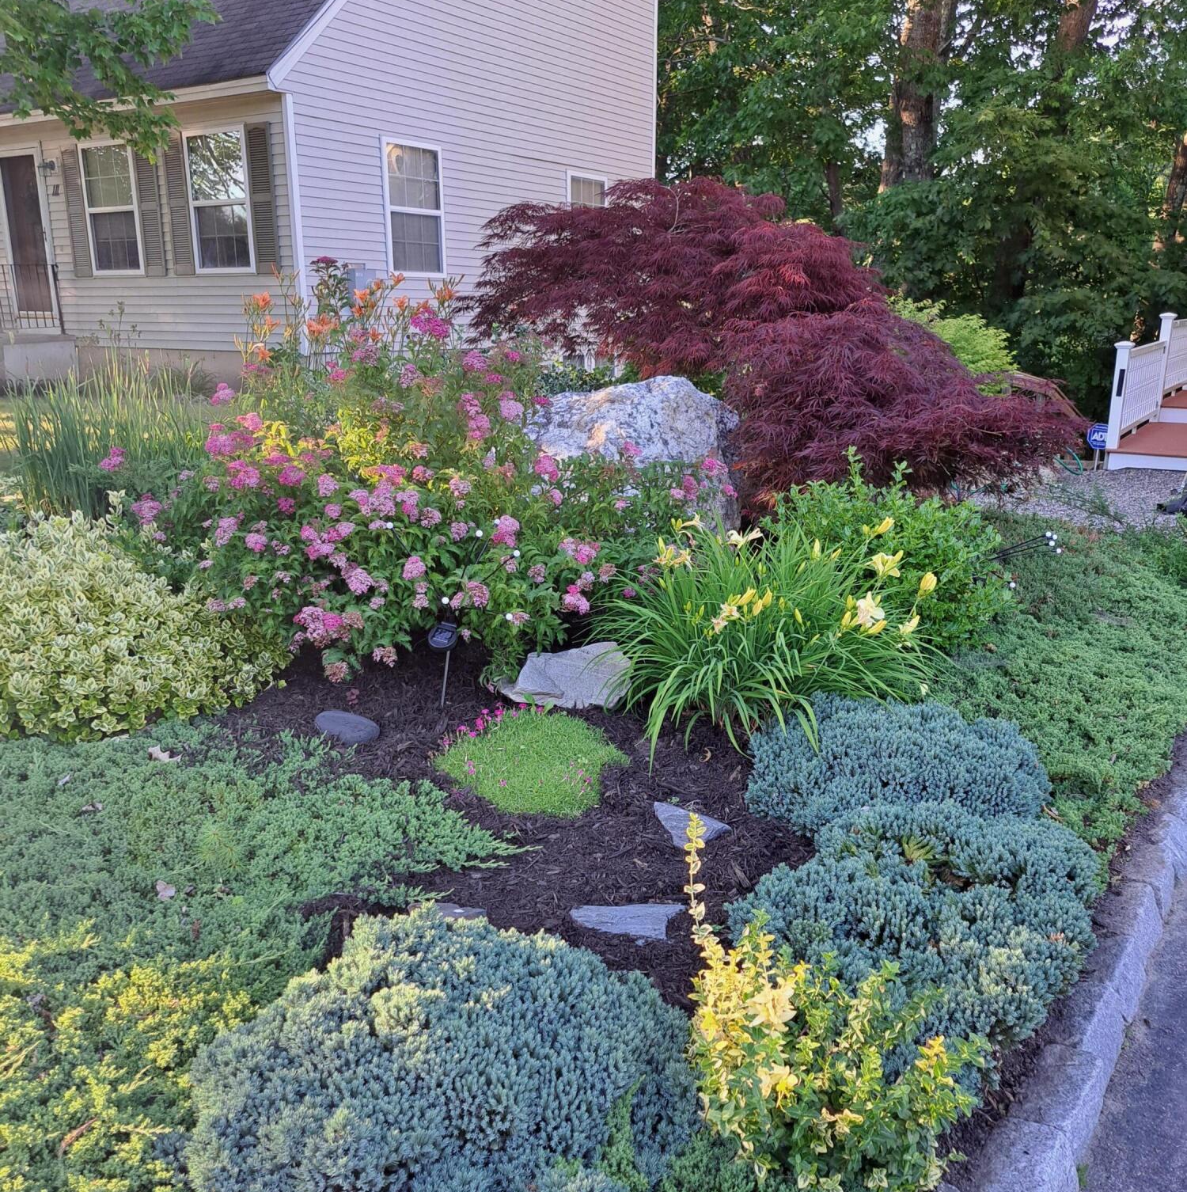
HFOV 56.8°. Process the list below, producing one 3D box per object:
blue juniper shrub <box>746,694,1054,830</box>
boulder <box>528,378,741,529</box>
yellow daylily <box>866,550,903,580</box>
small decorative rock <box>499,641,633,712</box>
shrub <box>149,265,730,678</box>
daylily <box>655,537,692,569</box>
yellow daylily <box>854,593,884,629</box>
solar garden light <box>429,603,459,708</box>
[{"bbox_3d":[0.875,0.455,3.150,0.860,0.300,0.720,0,15,0],"label":"blue juniper shrub"},{"bbox_3d":[0.209,-0.658,5.700,1.100,0.920,0.850,0,14,0],"label":"boulder"},{"bbox_3d":[1.014,-0.110,3.820,0.125,0.100,0.100,0,14,0],"label":"yellow daylily"},{"bbox_3d":[-0.095,0.273,3.750,0.440,0.160,0.280,0,14,0],"label":"small decorative rock"},{"bbox_3d":[-0.645,-0.613,4.600,2.200,1.330,1.650,0,14,0],"label":"shrub"},{"bbox_3d":[0.280,-0.150,3.850,0.125,0.105,0.100,3,15,10],"label":"daylily"},{"bbox_3d":[0.928,0.052,3.700,0.108,0.120,0.100,-1,14,-5],"label":"yellow daylily"},{"bbox_3d":[-0.498,0.195,3.650,0.100,0.360,0.100,1,14,5],"label":"solar garden light"}]

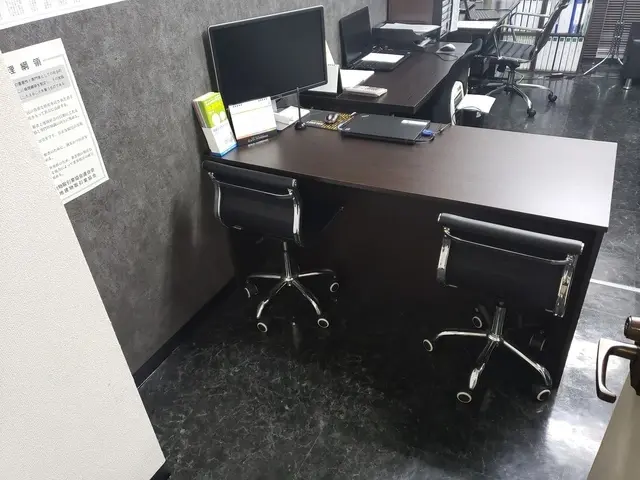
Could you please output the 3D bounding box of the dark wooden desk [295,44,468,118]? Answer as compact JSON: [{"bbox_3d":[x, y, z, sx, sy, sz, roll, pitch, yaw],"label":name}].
[{"bbox_3d":[0.567,-0.883,3.448,0.680,0.713,1.660,11,35,23],"label":"dark wooden desk"}]

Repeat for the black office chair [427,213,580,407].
[{"bbox_3d":[0.647,0.174,1.718,0.520,0.770,0.540,13,36,25],"label":"black office chair"}]

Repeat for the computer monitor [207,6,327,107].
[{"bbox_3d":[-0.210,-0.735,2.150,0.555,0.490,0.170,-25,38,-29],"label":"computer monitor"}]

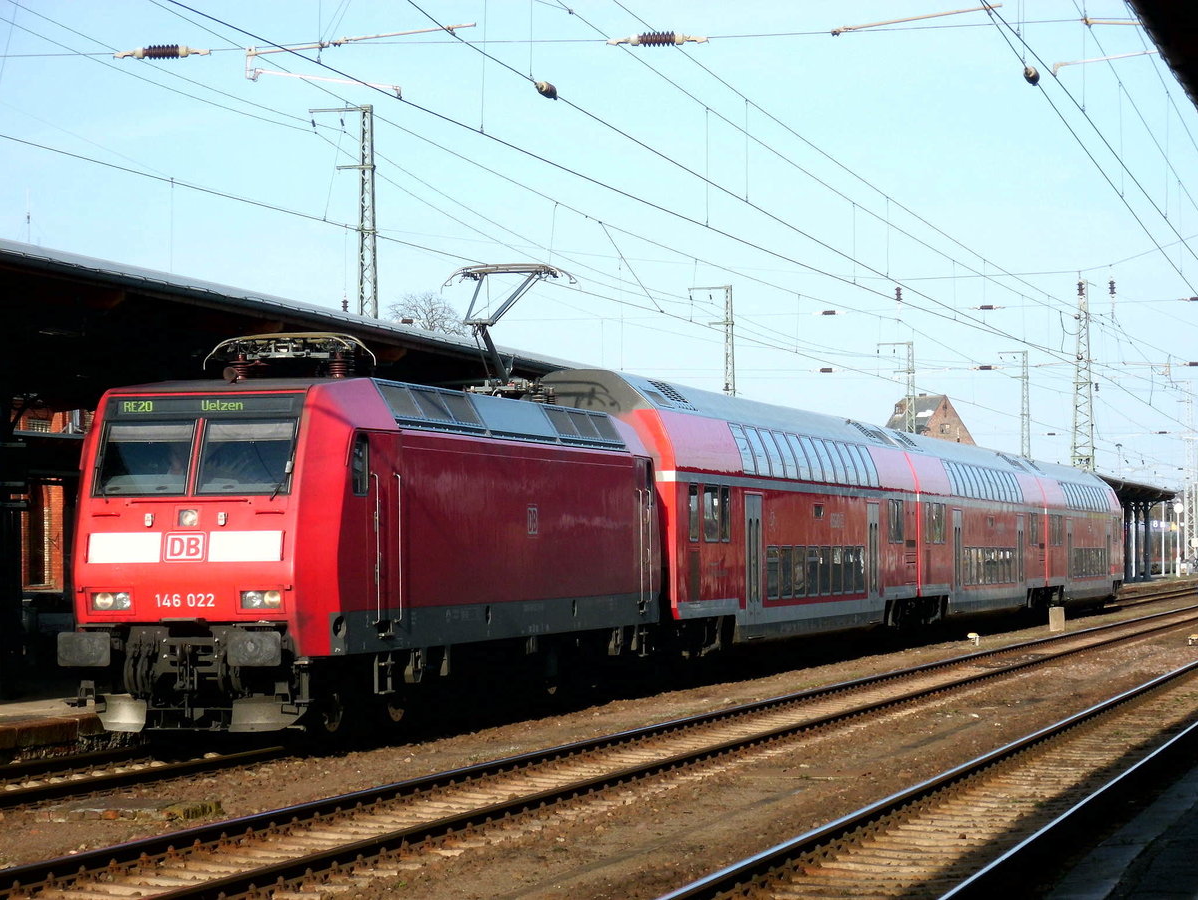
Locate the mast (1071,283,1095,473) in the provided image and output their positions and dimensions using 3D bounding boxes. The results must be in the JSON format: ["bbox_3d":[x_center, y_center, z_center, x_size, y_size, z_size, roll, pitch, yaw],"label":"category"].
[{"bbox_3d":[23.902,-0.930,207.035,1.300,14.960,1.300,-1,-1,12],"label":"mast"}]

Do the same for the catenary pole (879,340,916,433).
[{"bbox_3d":[15.143,0.814,211.849,1.820,12.590,0.500,-1,-1,12],"label":"catenary pole"}]

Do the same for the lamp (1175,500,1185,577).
[{"bbox_3d":[30.965,4.819,223.962,0.500,3.980,0.500,-1,-1,12],"label":"lamp"}]

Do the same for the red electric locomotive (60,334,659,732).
[{"bbox_3d":[-2.282,1.023,50.280,2.980,4.380,18.900,-1,-1,12],"label":"red electric locomotive"}]

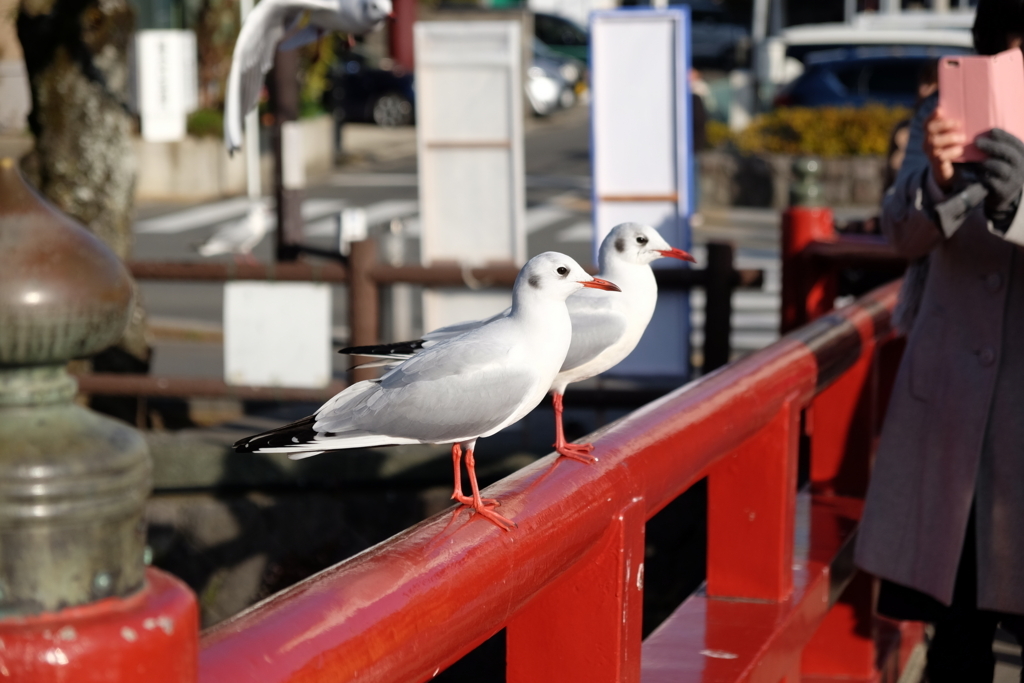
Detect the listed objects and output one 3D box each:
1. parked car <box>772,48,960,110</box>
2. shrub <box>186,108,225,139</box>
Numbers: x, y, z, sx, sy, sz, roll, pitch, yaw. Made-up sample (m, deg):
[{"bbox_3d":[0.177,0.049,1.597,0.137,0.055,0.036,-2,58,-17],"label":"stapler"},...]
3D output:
[{"bbox_3d":[5.520,-2.969,30.200,4.300,1.530,1.750,0,9,0],"label":"parked car"},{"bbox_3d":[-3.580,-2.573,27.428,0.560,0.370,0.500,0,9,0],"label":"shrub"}]

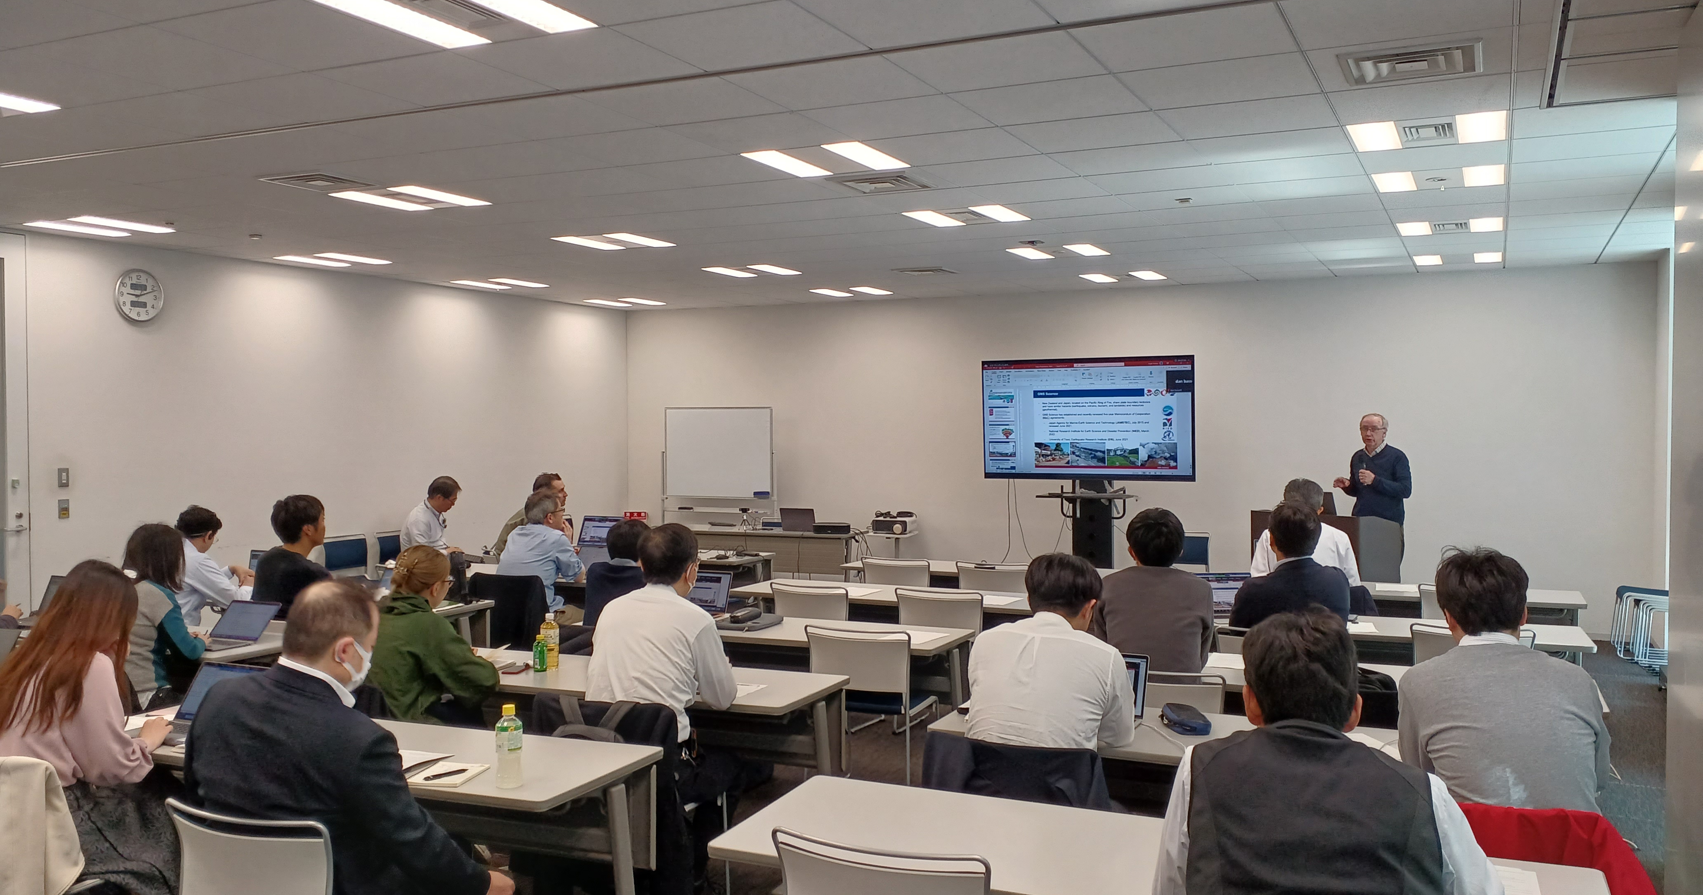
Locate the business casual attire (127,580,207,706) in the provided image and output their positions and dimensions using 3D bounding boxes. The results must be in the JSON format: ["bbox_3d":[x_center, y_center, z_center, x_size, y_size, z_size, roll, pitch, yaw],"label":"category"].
[{"bbox_3d":[-2.715,0.753,5.219,0.430,0.530,0.400,1,1,26],"label":"business casual attire"}]

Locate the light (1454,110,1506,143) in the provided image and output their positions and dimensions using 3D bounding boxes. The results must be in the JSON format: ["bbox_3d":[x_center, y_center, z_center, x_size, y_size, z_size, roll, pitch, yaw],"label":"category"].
[{"bbox_3d":[2.564,-1.306,5.398,0.180,0.040,0.575,0,1,26],"label":"light"}]

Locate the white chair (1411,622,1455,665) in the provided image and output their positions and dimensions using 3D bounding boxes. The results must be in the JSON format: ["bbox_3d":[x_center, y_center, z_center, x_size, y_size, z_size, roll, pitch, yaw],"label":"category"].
[{"bbox_3d":[2.644,1.142,5.652,0.480,0.800,0.530,0,1,26],"label":"white chair"}]

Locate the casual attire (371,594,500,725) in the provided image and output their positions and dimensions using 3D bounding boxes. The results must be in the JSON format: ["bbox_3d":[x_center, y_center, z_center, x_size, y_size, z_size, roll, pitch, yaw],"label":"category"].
[{"bbox_3d":[-1.423,0.756,4.478,0.440,0.530,0.420,0,1,26],"label":"casual attire"}]

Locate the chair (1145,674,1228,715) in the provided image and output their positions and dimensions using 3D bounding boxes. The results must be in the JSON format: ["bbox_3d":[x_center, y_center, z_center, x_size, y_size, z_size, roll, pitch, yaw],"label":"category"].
[{"bbox_3d":[1.162,1.171,4.826,0.500,0.780,0.540,1,1,26],"label":"chair"}]

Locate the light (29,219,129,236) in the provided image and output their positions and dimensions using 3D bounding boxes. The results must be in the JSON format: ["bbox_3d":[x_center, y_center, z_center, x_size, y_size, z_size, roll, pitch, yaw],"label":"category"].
[{"bbox_3d":[-4.747,-1.347,8.171,0.191,0.050,0.593,0,1,26],"label":"light"}]

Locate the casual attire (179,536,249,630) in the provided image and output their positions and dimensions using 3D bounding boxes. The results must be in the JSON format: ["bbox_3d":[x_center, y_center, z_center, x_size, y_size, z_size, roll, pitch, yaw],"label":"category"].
[{"bbox_3d":[-3.098,0.716,6.397,0.400,0.540,0.400,0,1,26],"label":"casual attire"}]

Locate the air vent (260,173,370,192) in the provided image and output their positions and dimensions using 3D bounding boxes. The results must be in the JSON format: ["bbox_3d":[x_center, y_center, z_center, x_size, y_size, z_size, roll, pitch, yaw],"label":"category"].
[{"bbox_3d":[-2.615,-1.308,6.559,0.407,0.040,0.409,0,1,26],"label":"air vent"}]

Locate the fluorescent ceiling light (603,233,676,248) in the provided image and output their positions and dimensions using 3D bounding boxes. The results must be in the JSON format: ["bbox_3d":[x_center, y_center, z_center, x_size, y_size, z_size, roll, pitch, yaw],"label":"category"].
[{"bbox_3d":[-1.384,-1.369,8.694,0.182,0.050,0.600,0,1,26],"label":"fluorescent ceiling light"}]

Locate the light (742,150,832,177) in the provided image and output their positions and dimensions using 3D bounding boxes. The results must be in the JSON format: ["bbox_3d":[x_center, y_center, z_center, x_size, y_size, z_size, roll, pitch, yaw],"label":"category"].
[{"bbox_3d":[-0.288,-1.315,6.143,0.183,0.040,0.600,0,1,26],"label":"light"}]

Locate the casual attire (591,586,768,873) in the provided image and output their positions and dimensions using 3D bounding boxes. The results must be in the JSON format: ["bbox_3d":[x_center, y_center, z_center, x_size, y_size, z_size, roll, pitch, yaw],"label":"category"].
[{"bbox_3d":[-0.579,0.946,4.321,0.540,1.020,0.720,0,1,26],"label":"casual attire"}]

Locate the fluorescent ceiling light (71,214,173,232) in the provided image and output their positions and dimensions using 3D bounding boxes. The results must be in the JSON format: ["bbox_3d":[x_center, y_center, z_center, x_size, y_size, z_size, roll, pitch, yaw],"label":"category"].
[{"bbox_3d":[-4.677,-1.428,8.514,0.195,0.060,0.635,1,1,26],"label":"fluorescent ceiling light"}]

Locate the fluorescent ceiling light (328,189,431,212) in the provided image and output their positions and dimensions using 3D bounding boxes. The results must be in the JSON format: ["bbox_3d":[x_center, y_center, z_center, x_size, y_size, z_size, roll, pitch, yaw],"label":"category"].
[{"bbox_3d":[-2.517,-1.329,7.128,0.182,0.050,0.605,0,1,26],"label":"fluorescent ceiling light"}]

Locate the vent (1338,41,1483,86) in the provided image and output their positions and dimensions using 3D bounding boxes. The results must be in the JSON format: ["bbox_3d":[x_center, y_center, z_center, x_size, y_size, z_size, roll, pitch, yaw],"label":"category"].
[{"bbox_3d":[1.853,-1.269,4.390,0.428,0.040,0.445,0,1,26],"label":"vent"}]

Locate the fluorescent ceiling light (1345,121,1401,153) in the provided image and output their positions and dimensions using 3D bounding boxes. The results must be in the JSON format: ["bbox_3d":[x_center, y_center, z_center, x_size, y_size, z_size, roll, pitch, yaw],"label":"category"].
[{"bbox_3d":[2.211,-1.317,5.600,0.182,0.050,0.600,0,1,26],"label":"fluorescent ceiling light"}]

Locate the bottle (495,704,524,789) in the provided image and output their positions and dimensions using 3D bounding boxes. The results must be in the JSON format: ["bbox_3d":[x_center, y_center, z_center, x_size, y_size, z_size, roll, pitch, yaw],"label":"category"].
[{"bbox_3d":[-0.884,0.766,3.443,0.070,0.215,0.070,0,1,0],"label":"bottle"}]

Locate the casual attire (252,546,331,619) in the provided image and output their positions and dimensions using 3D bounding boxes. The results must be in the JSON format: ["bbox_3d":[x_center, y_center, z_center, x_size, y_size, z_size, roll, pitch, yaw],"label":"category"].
[{"bbox_3d":[-2.740,0.757,6.520,0.440,0.560,0.350,1,1,36],"label":"casual attire"}]

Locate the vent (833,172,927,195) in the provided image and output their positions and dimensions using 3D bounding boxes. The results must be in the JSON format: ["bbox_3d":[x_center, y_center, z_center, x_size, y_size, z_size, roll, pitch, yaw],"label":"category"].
[{"bbox_3d":[0.143,-1.323,6.611,0.450,0.050,0.450,0,1,26],"label":"vent"}]

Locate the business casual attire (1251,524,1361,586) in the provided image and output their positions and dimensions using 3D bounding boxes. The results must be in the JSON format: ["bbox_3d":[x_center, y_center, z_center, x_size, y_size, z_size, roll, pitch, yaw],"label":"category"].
[{"bbox_3d":[2.501,0.691,7.317,0.560,0.580,0.380,0,1,26],"label":"business casual attire"}]

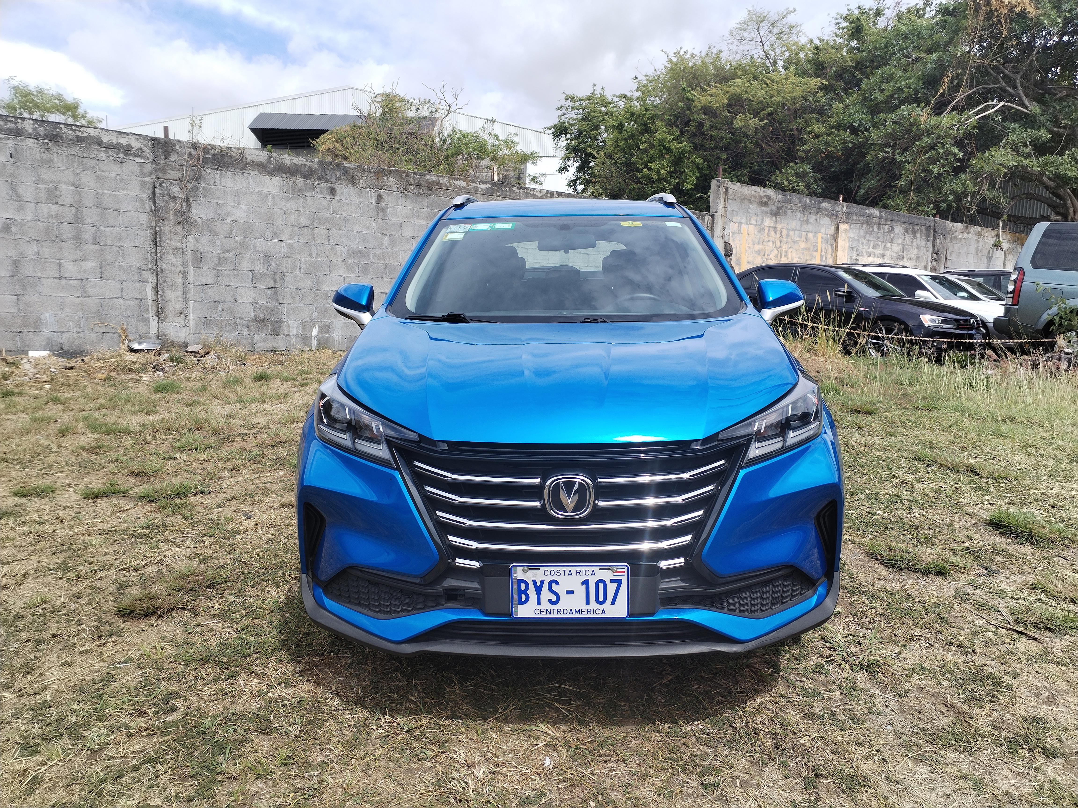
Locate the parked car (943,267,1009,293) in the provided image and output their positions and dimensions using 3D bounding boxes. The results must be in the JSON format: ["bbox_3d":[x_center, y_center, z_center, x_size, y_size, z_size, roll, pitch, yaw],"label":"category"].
[{"bbox_3d":[11.100,-2.350,20.300,1.830,1.700,4.550,-5,10,-40],"label":"parked car"}]

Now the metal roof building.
[{"bbox_3d":[-9.200,-10.200,51.000,24.000,10.500,20.000,1,7,0],"label":"metal roof building"}]

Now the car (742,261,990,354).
[{"bbox_3d":[4.880,-1.570,14.900,1.790,1.450,4.640,-5,10,-40],"label":"car"}]

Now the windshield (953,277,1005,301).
[{"bbox_3d":[9.000,-2.360,18.500,1.400,0.500,0.750,-5,9,-40],"label":"windshield"}]

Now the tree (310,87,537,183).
[{"bbox_3d":[-1.850,-2.850,14.600,3.100,3.700,2.500,5,8,33],"label":"tree"}]

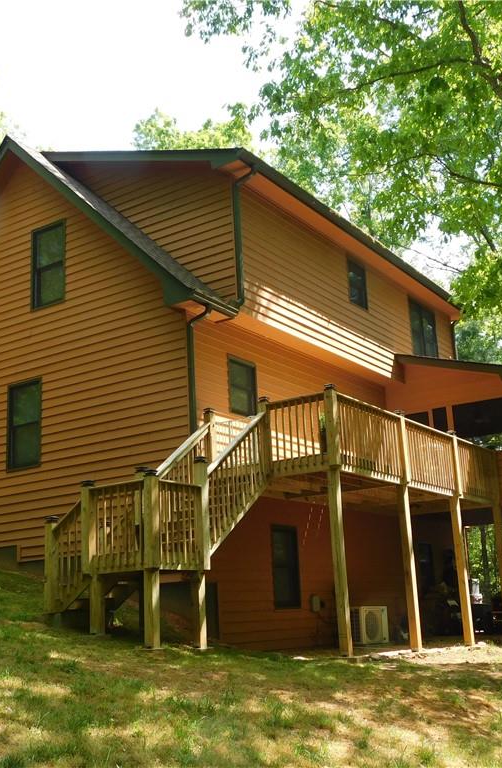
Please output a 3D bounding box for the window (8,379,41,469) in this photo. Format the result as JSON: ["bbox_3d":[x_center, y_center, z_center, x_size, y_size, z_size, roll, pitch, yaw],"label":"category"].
[{"bbox_3d":[-4.161,0.758,16.285,0.890,1.646,0.100,-12,-17,32],"label":"window"}]

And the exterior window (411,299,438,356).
[{"bbox_3d":[4.355,-1.242,22.260,0.100,1.569,1.657,-12,-17,32],"label":"exterior window"}]

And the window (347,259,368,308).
[{"bbox_3d":[2.343,-2.186,19.410,0.100,1.094,0.884,-12,-17,32],"label":"window"}]

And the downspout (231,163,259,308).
[{"bbox_3d":[-0.035,-2.544,15.364,0.442,2.475,0.122,-12,-17,32],"label":"downspout"}]

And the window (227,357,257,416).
[{"bbox_3d":[-0.134,0.049,15.696,0.100,1.022,0.884,-12,-17,32],"label":"window"}]

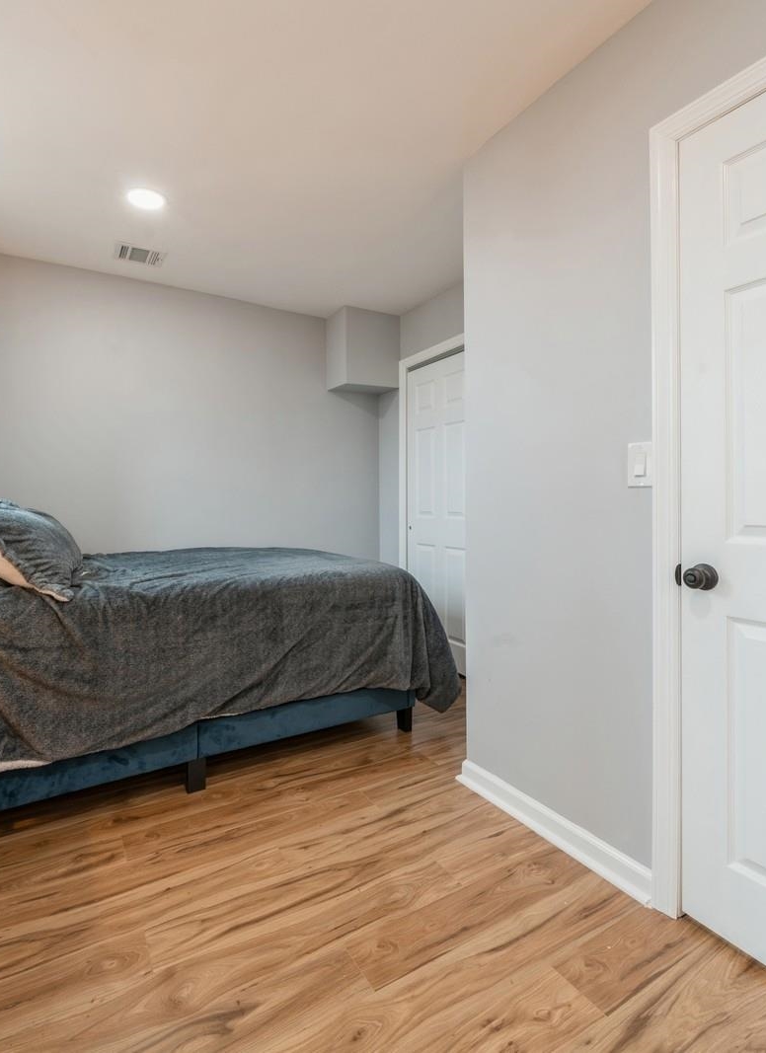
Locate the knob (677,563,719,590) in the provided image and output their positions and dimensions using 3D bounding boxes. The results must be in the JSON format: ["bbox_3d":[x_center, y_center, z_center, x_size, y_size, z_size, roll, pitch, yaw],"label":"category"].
[{"bbox_3d":[0.792,0.131,1.322,0.066,0.068,0.068,-1,2,-32],"label":"knob"}]

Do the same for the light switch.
[{"bbox_3d":[0.723,-0.173,1.486,0.011,0.120,0.072,-1,2,-32],"label":"light switch"}]

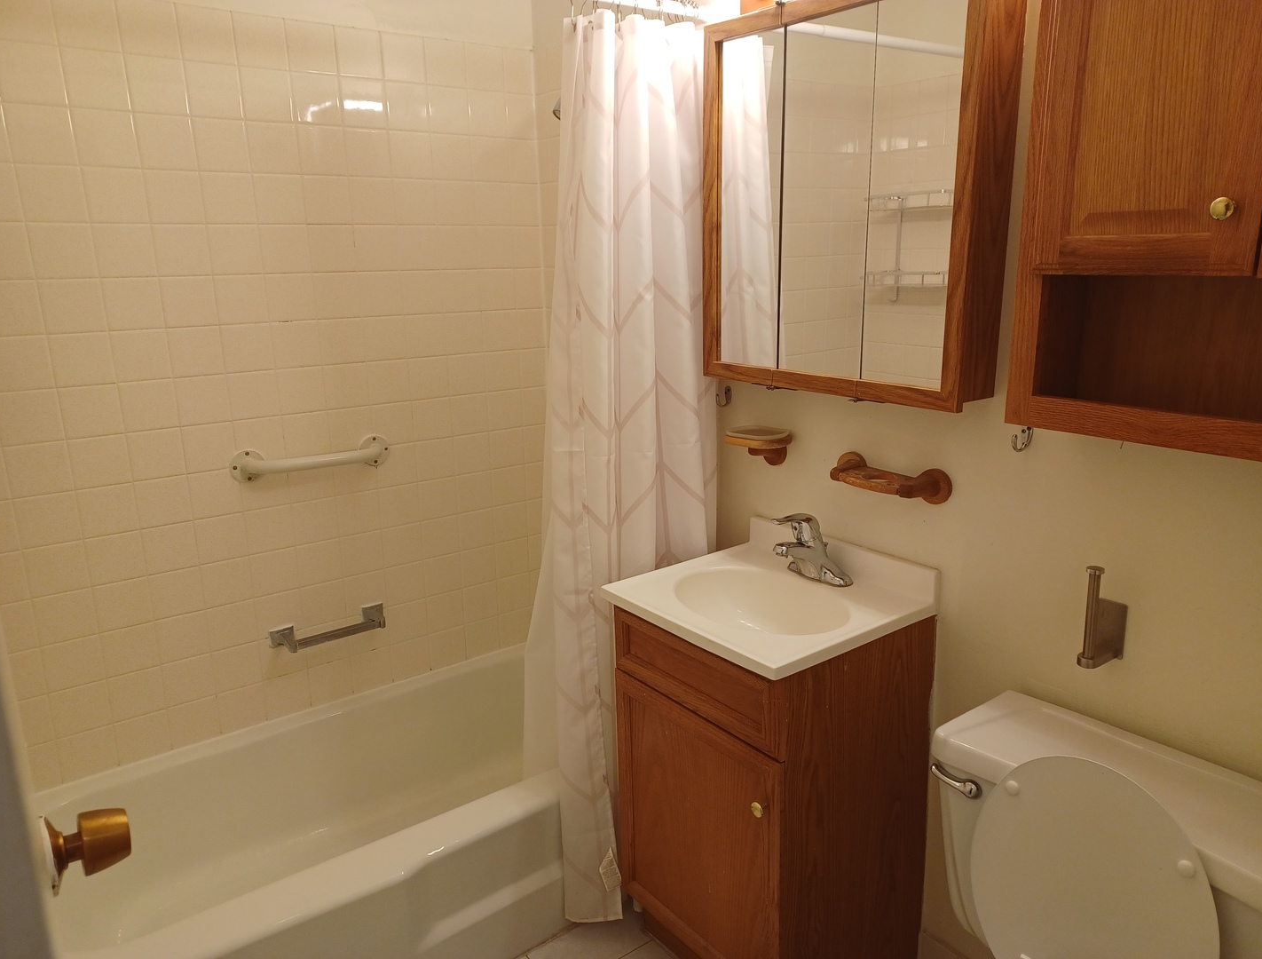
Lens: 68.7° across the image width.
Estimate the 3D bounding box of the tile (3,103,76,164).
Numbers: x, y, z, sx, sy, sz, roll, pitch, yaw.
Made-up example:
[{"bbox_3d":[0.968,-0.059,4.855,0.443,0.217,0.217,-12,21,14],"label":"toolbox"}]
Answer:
[{"bbox_3d":[-1.169,-0.681,1.831,0.108,0.108,0.010,-11,17,-35],"label":"tile"}]

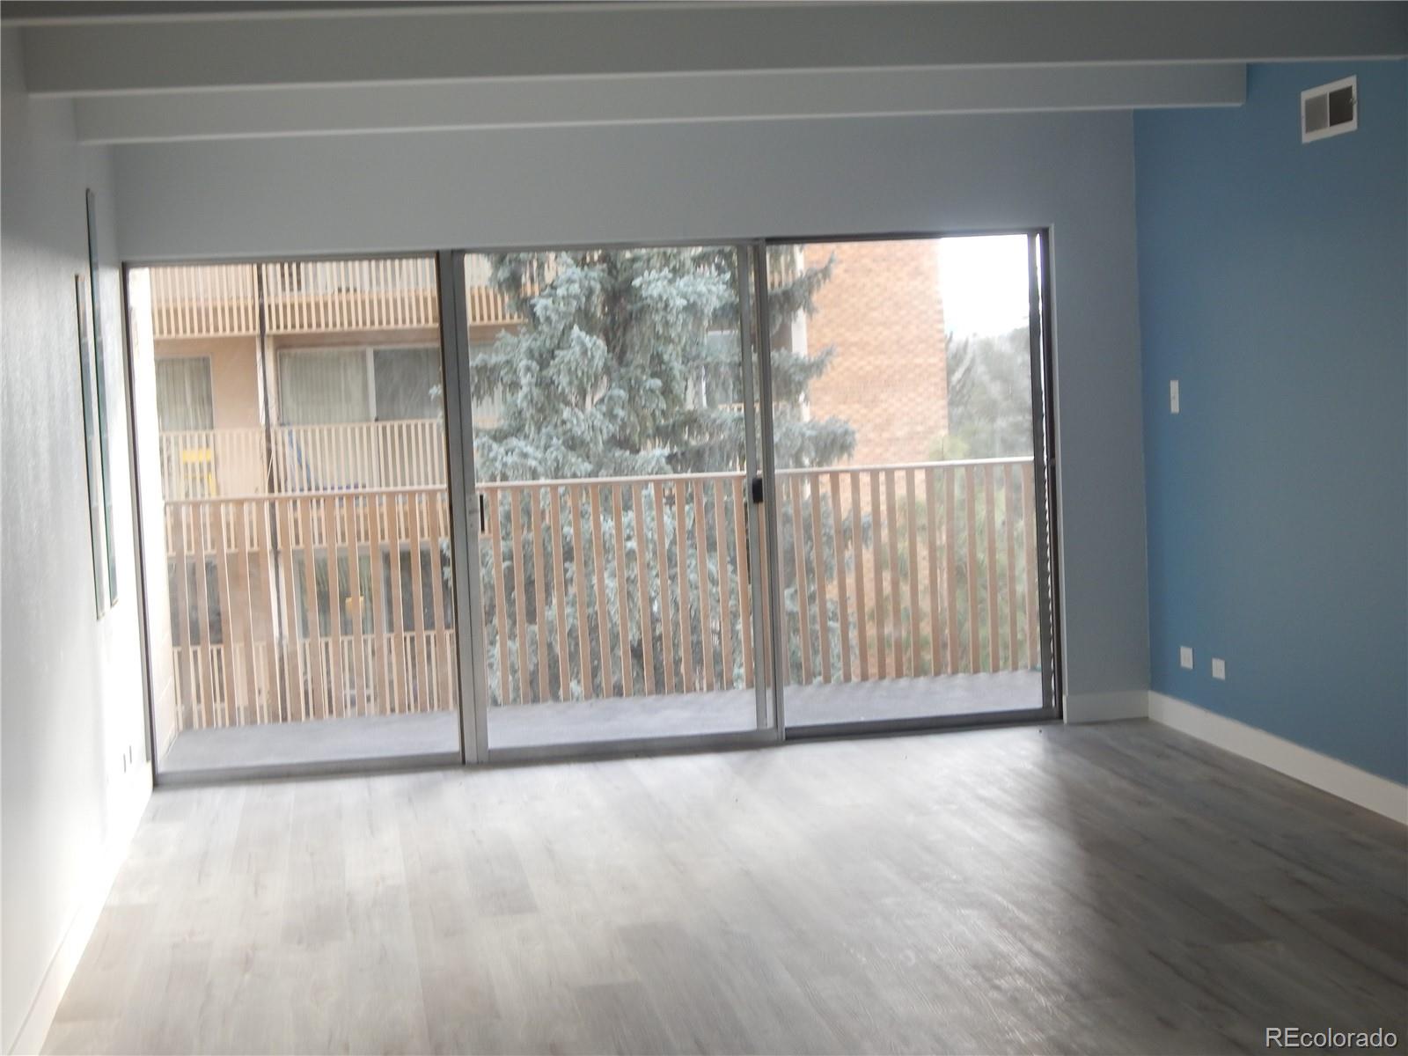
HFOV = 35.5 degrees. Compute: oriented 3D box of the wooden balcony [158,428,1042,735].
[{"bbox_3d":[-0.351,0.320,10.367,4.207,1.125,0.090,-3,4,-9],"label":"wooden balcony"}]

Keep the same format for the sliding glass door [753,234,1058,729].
[{"bbox_3d":[0.830,-0.185,8.910,1.224,1.989,0.060,-3,4,-9],"label":"sliding glass door"}]

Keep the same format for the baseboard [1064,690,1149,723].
[{"bbox_3d":[1.657,0.733,8.995,0.337,0.119,0.016,-3,4,-9],"label":"baseboard"}]

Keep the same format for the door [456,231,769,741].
[{"bbox_3d":[-0.358,-0.117,8.704,1.239,1.989,0.060,-3,4,-9],"label":"door"}]

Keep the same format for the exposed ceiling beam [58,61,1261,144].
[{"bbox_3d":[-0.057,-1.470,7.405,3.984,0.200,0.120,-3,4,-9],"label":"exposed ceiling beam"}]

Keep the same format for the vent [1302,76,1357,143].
[{"bbox_3d":[2.013,-1.351,7.106,0.025,0.168,0.393,-3,4,-9],"label":"vent"}]

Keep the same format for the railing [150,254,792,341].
[{"bbox_3d":[-2.991,-3.375,28.442,8.429,1.500,0.100,-3,4,-9],"label":"railing"}]

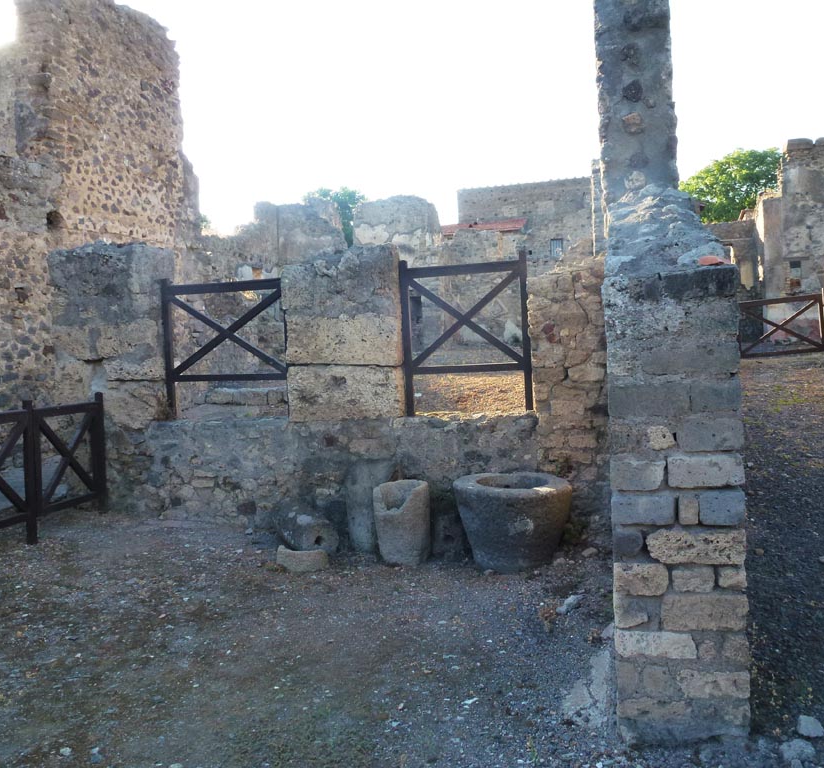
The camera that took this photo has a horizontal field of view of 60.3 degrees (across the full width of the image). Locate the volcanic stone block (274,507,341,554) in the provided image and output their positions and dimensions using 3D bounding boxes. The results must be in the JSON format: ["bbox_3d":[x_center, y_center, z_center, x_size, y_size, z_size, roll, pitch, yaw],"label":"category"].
[{"bbox_3d":[-0.841,1.121,5.774,0.480,0.350,0.400,-2,2,-6],"label":"volcanic stone block"}]

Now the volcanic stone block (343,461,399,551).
[{"bbox_3d":[-0.342,0.943,5.737,0.400,0.730,0.280,-2,2,14],"label":"volcanic stone block"}]

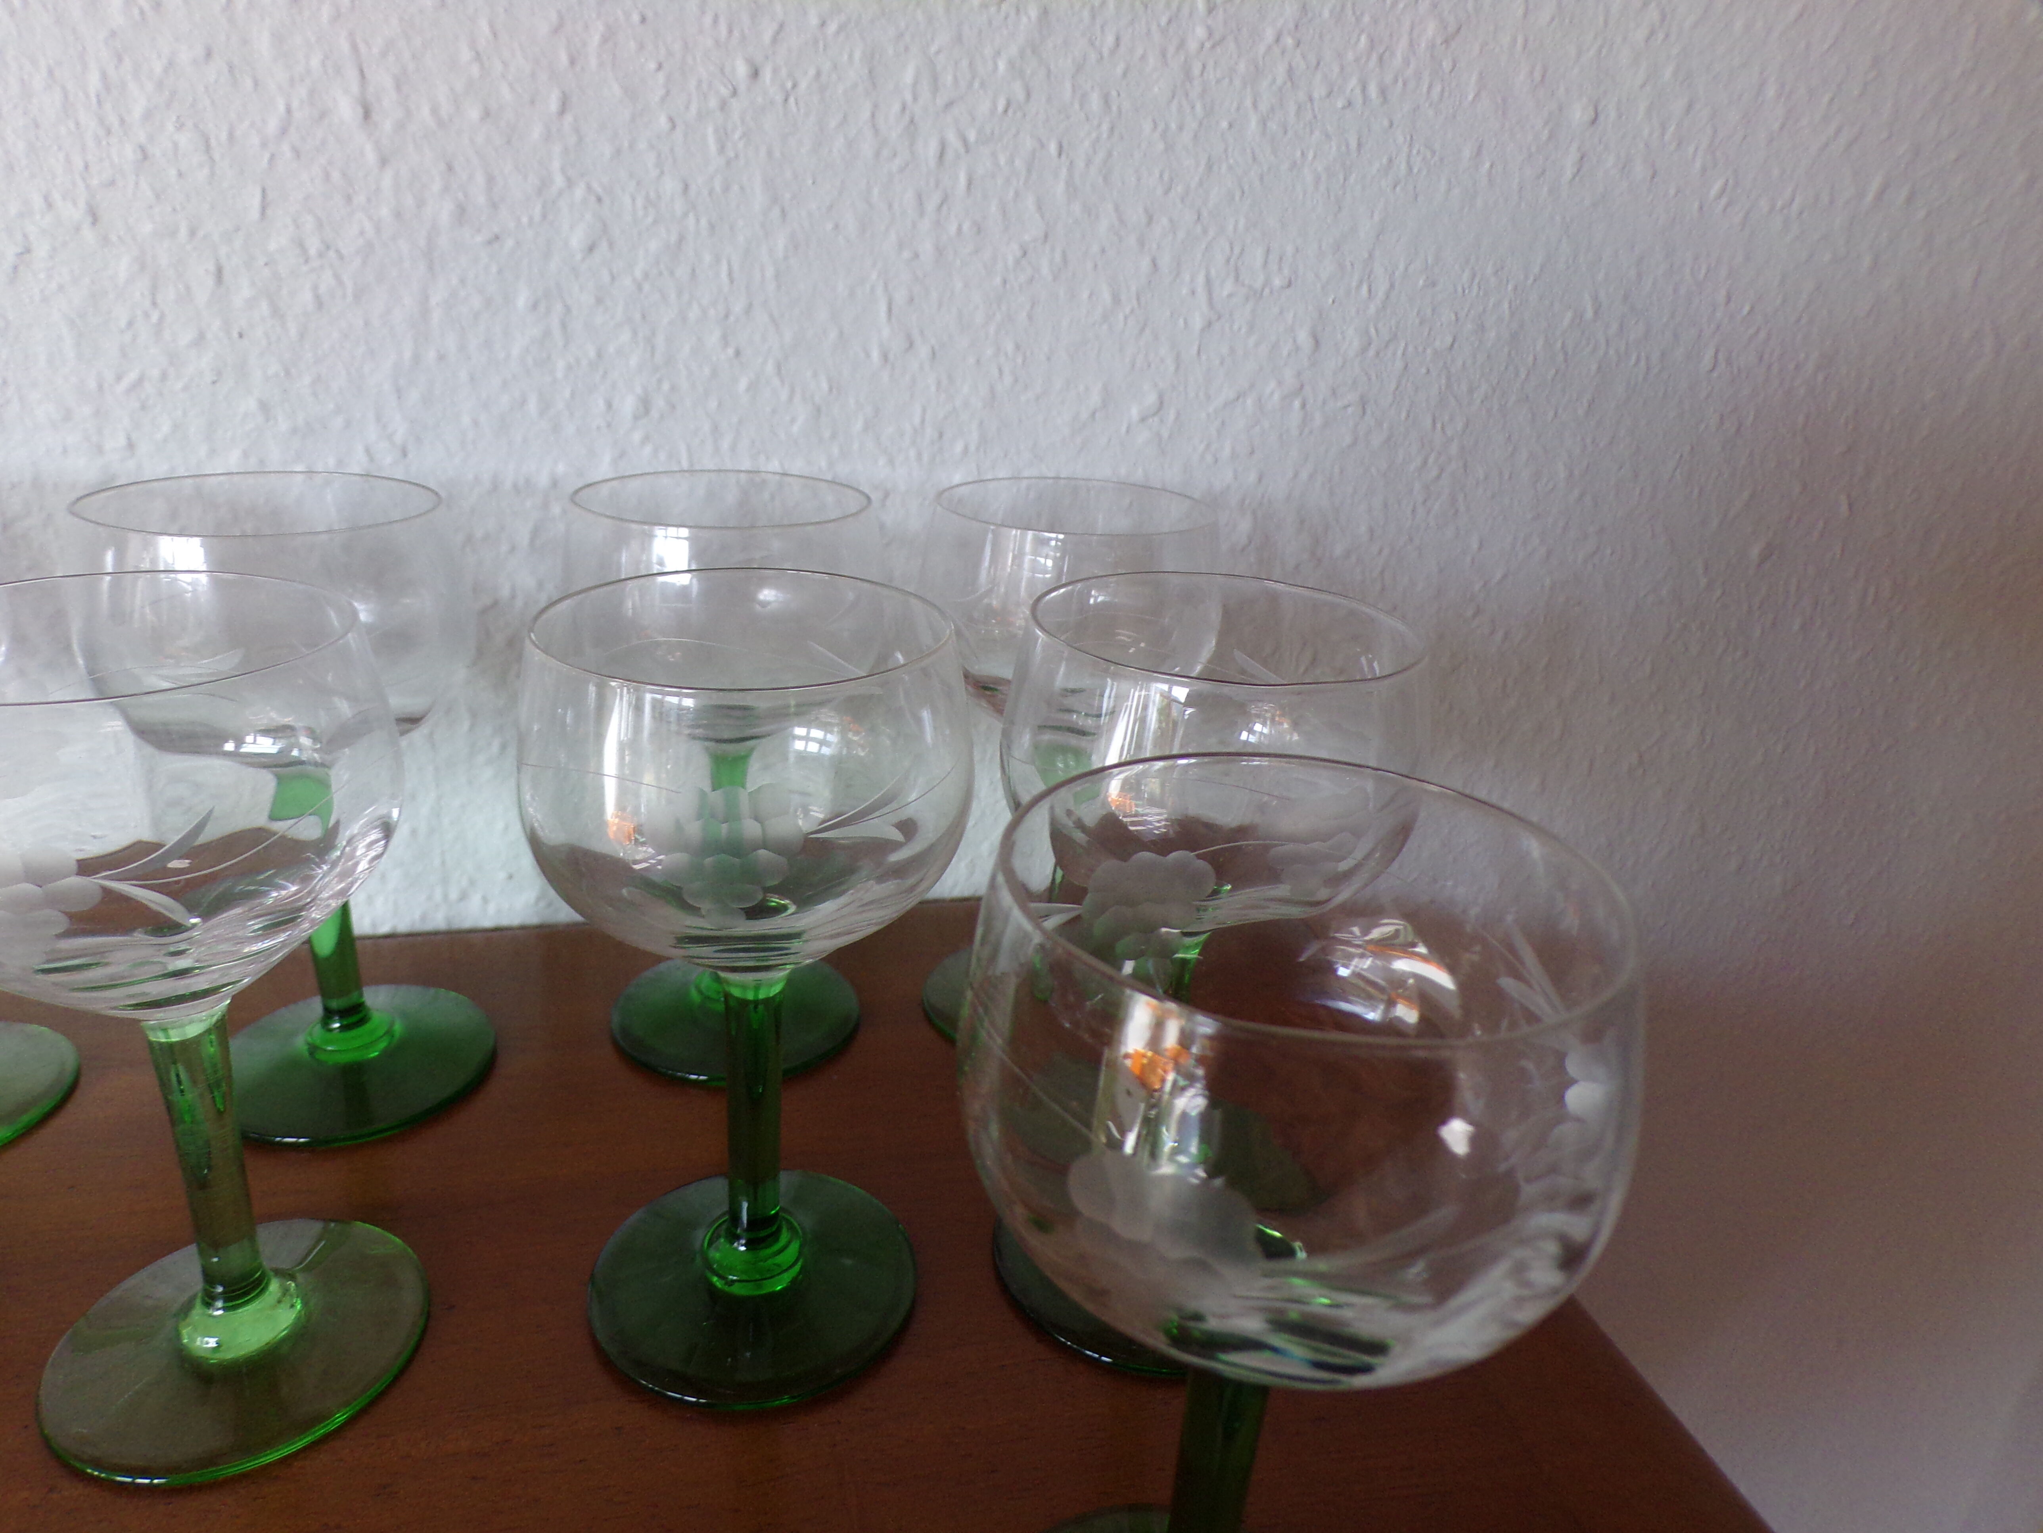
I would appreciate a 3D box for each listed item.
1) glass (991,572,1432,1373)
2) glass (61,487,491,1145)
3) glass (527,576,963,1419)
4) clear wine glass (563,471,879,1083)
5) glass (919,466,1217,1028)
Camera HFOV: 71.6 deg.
[{"bbox_3d":[0.032,0.040,0.271,0.076,0.138,0.076,3,22,0],"label":"glass"},{"bbox_3d":[-0.159,0.009,0.319,0.076,0.138,0.076,3,22,0],"label":"glass"},{"bbox_3d":[-0.049,0.040,0.259,0.076,0.138,0.076,3,22,0],"label":"glass"},{"bbox_3d":[-0.071,0.002,0.349,0.076,0.138,0.076,3,22,0],"label":"clear wine glass"},{"bbox_3d":[0.009,0.001,0.362,0.076,0.138,0.076,3,22,0],"label":"glass"}]

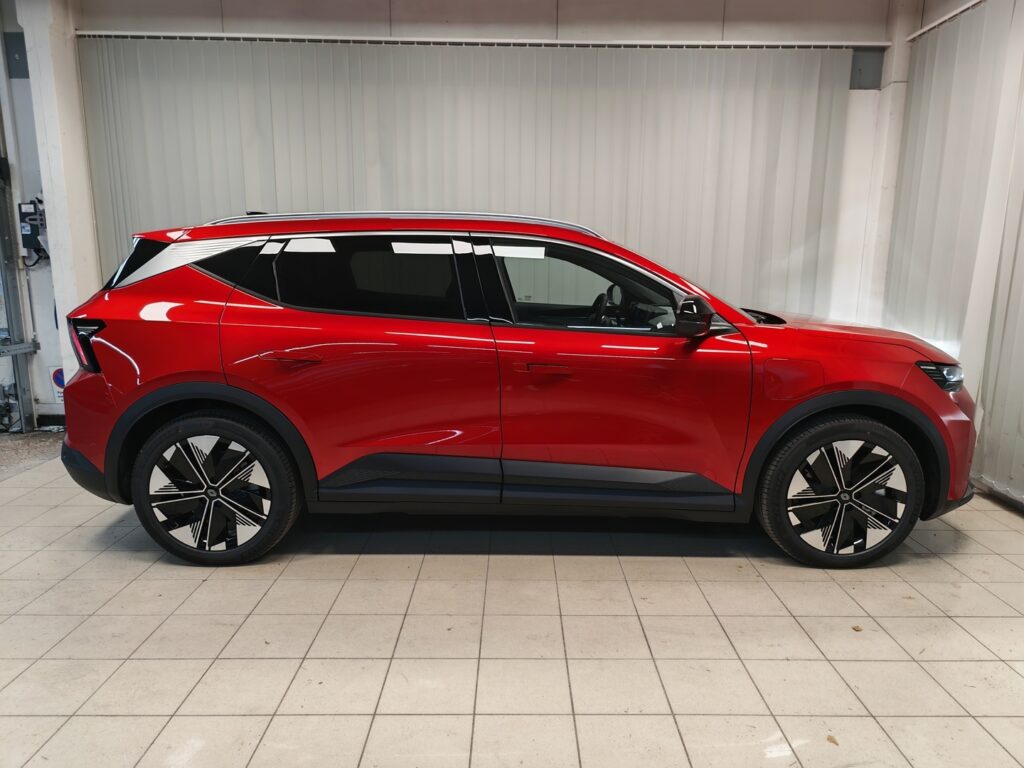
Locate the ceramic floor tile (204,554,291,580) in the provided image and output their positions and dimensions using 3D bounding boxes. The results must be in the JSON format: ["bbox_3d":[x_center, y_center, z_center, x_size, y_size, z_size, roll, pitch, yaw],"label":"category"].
[{"bbox_3d":[-1.152,0.816,3.042,0.295,0.010,0.294,0,10,0],"label":"ceramic floor tile"}]

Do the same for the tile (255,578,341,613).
[{"bbox_3d":[-0.856,0.868,2.753,0.296,0.012,0.296,0,10,0],"label":"tile"}]

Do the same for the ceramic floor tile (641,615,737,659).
[{"bbox_3d":[0.638,0.925,2.478,0.297,0.010,0.297,0,10,0],"label":"ceramic floor tile"}]

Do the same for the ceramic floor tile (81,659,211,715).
[{"bbox_3d":[-1.152,0.963,2.167,0.295,0.010,0.294,0,10,0],"label":"ceramic floor tile"}]

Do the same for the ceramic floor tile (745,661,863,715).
[{"bbox_3d":[0.938,0.976,2.185,0.297,0.010,0.297,0,10,0],"label":"ceramic floor tile"}]

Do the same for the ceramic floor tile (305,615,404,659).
[{"bbox_3d":[-0.564,0.924,2.483,0.298,0.010,0.294,0,10,0],"label":"ceramic floor tile"}]

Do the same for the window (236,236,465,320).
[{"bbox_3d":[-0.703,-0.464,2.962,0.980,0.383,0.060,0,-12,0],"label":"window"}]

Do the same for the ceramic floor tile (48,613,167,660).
[{"bbox_3d":[-1.463,0.918,2.477,0.298,0.010,0.298,0,9,0],"label":"ceramic floor tile"}]

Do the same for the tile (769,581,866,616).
[{"bbox_3d":[1.230,0.873,2.755,0.296,0.012,0.296,0,10,0],"label":"tile"}]

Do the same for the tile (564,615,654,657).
[{"bbox_3d":[0.337,0.923,2.481,0.298,0.010,0.298,0,9,0],"label":"tile"}]

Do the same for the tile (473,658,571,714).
[{"bbox_3d":[0.038,0.969,2.172,0.296,0.012,0.296,0,10,0],"label":"tile"}]

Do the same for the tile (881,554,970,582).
[{"bbox_3d":[1.825,0.826,3.047,0.296,0.012,0.296,0,10,0],"label":"tile"}]

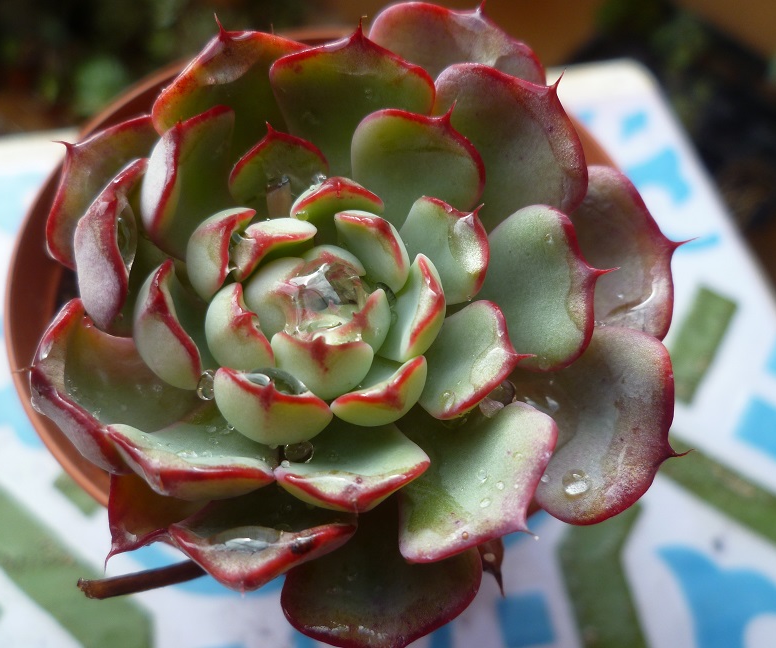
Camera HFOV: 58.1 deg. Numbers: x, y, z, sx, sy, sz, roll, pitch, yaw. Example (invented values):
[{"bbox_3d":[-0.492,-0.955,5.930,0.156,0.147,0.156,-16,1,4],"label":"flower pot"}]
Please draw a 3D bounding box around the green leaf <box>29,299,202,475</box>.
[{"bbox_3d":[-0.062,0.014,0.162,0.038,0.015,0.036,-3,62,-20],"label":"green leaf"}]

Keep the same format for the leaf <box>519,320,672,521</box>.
[{"bbox_3d":[0.046,0.023,0.160,0.039,0.012,0.042,12,63,18],"label":"leaf"}]

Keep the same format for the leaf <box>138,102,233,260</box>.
[{"bbox_3d":[-0.050,-0.035,0.175,0.031,0.012,0.034,-36,104,-17],"label":"leaf"}]

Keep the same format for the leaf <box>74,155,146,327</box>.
[{"bbox_3d":[-0.066,-0.019,0.168,0.013,0.023,0.036,-18,53,41],"label":"leaf"}]

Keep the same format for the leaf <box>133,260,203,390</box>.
[{"bbox_3d":[-0.049,0.000,0.158,0.011,0.020,0.027,-29,59,32],"label":"leaf"}]

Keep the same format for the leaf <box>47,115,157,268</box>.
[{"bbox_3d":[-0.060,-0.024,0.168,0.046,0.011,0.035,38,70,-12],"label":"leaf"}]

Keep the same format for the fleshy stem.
[{"bbox_3d":[-0.037,0.040,0.113,0.024,0.003,0.003,-9,62,-2],"label":"fleshy stem"}]

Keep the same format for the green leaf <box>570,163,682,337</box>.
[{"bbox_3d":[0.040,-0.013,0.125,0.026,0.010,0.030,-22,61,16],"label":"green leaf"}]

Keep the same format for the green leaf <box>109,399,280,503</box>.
[{"bbox_3d":[-0.034,0.022,0.147,0.035,0.011,0.038,19,30,7],"label":"green leaf"}]

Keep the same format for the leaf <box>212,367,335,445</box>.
[{"bbox_3d":[-0.024,0.017,0.147,0.025,0.018,0.011,15,98,6],"label":"leaf"}]

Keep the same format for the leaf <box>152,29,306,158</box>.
[{"bbox_3d":[-0.030,-0.043,0.140,0.031,0.010,0.033,-21,95,-7],"label":"leaf"}]

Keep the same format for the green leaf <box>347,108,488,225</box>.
[{"bbox_3d":[0.002,-0.028,0.158,0.028,0.042,0.010,26,24,10],"label":"green leaf"}]

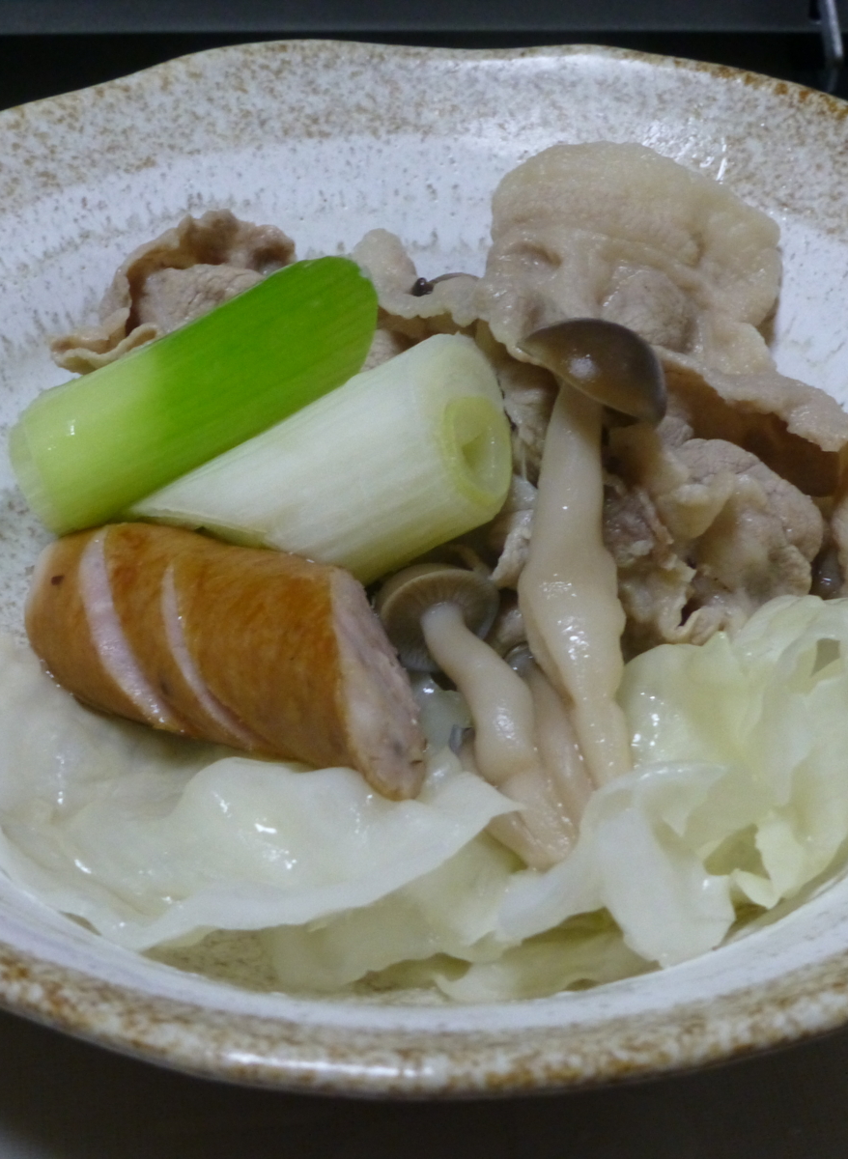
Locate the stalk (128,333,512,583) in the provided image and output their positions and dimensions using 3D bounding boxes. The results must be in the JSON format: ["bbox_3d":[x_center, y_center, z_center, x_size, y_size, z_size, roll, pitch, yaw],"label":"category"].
[{"bbox_3d":[-0.012,-0.011,0.325,0.046,0.024,0.024,-27,46,-9],"label":"stalk"}]

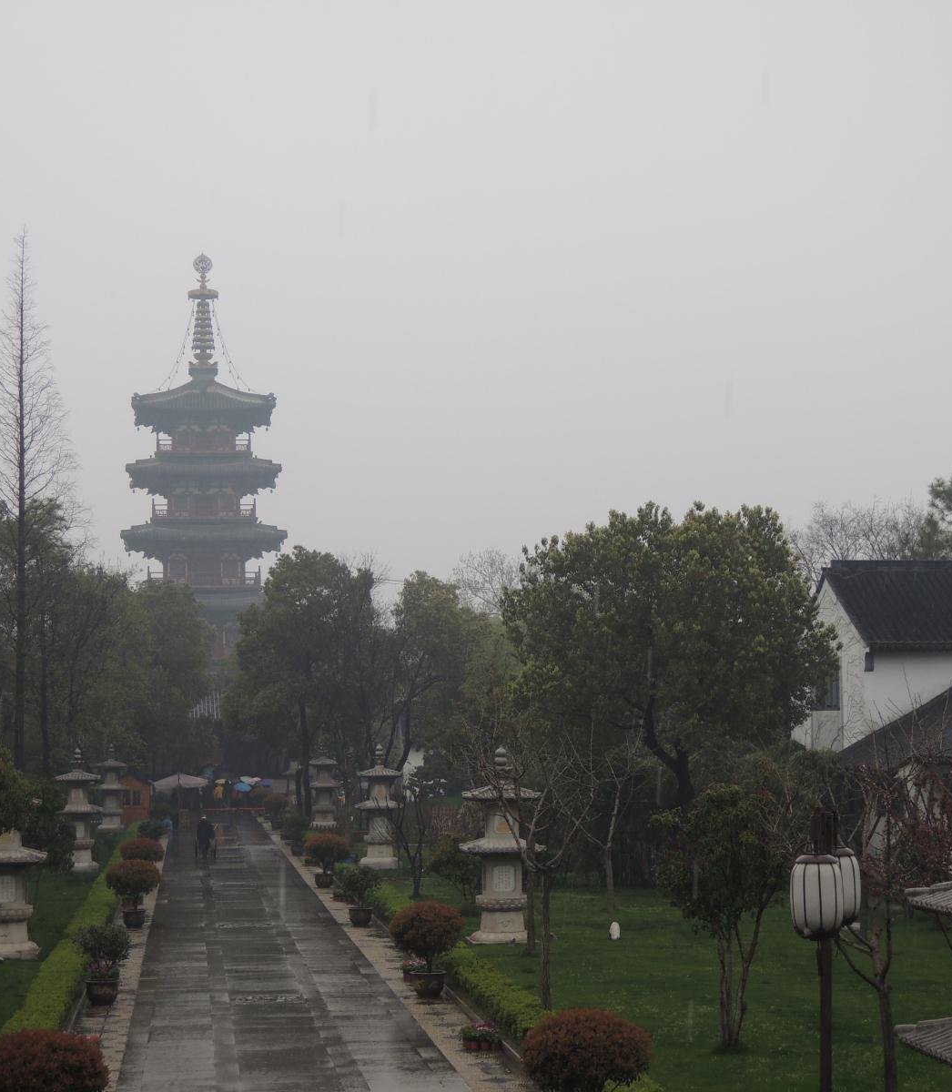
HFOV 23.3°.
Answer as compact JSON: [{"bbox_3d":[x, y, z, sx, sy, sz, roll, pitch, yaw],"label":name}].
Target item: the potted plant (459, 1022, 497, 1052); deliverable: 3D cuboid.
[{"bbox_3d":[0.025,7.223,34.195,0.540,0.400,0.280,1,-5,-7],"label":"potted plant"}]

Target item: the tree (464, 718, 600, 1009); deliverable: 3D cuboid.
[{"bbox_3d":[0.956,5.319,38.501,2.150,4.700,2.000,0,-5,1],"label":"tree"}]

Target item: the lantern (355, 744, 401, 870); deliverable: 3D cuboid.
[{"bbox_3d":[-3.641,9.540,84.824,1.600,4.507,1.600,0,-5,-7],"label":"lantern"}]

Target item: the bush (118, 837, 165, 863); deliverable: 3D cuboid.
[{"bbox_3d":[-9.727,8.987,67.287,1.300,0.900,1.300,1,-5,-8],"label":"bush"}]

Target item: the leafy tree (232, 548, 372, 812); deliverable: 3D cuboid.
[{"bbox_3d":[-9.766,7.819,130.244,7.800,15.497,7.400,0,-5,-7],"label":"leafy tree"}]

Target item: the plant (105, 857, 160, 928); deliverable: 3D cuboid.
[{"bbox_3d":[-8.665,8.794,58.523,1.350,1.720,1.350,0,-5,-7],"label":"plant"}]

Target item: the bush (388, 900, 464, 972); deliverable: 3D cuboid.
[{"bbox_3d":[-0.959,7.206,42.699,1.380,1.299,1.380,0,-5,-7],"label":"bush"}]

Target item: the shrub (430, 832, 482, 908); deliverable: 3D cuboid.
[{"bbox_3d":[-0.542,9.157,65.619,1.700,2.069,1.700,0,-5,-7],"label":"shrub"}]

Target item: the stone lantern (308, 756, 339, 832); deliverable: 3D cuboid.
[{"bbox_3d":[-7.334,11.548,111.302,1.400,4.200,1.400,1,-5,-7],"label":"stone lantern"}]

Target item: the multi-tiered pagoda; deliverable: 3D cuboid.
[{"bbox_3d":[-22.126,-1.834,188.433,15.000,44.473,15.000,0,-5,-7],"label":"multi-tiered pagoda"}]

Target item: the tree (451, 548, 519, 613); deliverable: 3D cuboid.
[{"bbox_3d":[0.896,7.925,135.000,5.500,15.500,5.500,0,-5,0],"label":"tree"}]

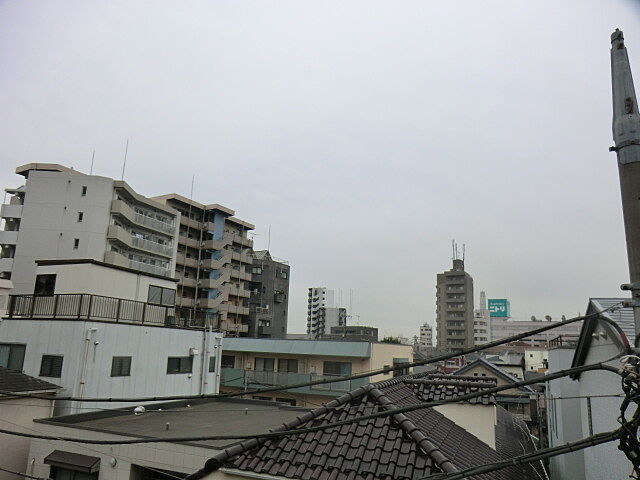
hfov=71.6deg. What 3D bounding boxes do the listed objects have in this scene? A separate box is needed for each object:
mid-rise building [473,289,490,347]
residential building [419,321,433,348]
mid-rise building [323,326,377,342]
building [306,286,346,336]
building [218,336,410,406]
[{"bbox_3d":[61.231,32.226,170.614,9.000,23.880,9.000,-2,-12,20],"label":"mid-rise building"},{"bbox_3d":[60.714,54.247,255.175,8.000,12.660,10.000,-1,-11,18],"label":"residential building"},{"bbox_3d":[10.507,33.729,149.610,18.000,9.250,11.000,-1,-11,18],"label":"mid-rise building"},{"bbox_3d":[3.370,36.144,208.027,11.000,26.110,17.000,-4,-12,27],"label":"building"},{"bbox_3d":[-0.173,12.517,38.391,16.300,7.960,8.300,0,-11,11],"label":"building"}]

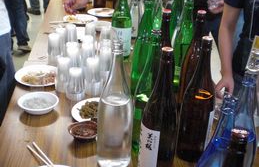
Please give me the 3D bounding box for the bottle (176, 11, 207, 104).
[{"bbox_3d":[0.251,-0.079,1.440,0.105,0.397,0.105,3,26,0],"label":"bottle"}]

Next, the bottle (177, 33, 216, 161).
[{"bbox_3d":[0.218,0.049,1.172,0.105,0.397,0.105,14,27,23],"label":"bottle"}]

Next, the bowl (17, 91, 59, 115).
[{"bbox_3d":[-0.347,0.086,1.456,0.153,0.041,0.153,-3,25,-14],"label":"bowl"}]

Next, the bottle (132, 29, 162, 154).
[{"bbox_3d":[0.070,0.029,1.197,0.105,0.397,0.105,3,26,0],"label":"bottle"}]

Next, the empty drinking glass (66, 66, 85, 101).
[{"bbox_3d":[-0.219,0.002,1.540,0.076,0.121,0.076,3,26,0],"label":"empty drinking glass"}]

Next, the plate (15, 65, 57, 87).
[{"bbox_3d":[-0.394,-0.030,1.700,0.230,0.022,0.230,2,26,-1],"label":"plate"}]

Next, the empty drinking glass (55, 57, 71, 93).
[{"bbox_3d":[-0.276,-0.038,1.601,0.070,0.145,0.070,3,25,0],"label":"empty drinking glass"}]

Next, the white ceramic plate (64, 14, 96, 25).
[{"bbox_3d":[-0.321,-0.417,2.509,0.230,0.022,0.230,2,26,-1],"label":"white ceramic plate"}]

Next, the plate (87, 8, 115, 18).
[{"bbox_3d":[-0.197,-0.515,2.808,0.222,0.020,0.222,1,25,-4],"label":"plate"}]

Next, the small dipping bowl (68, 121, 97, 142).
[{"bbox_3d":[-0.147,0.172,1.299,0.115,0.034,0.115,0,25,-6],"label":"small dipping bowl"}]

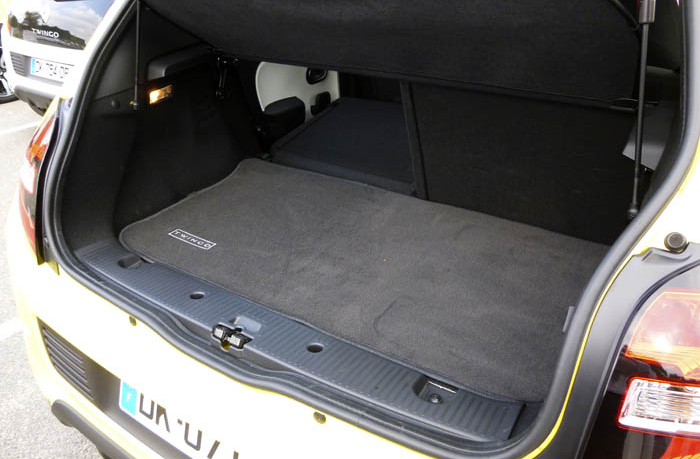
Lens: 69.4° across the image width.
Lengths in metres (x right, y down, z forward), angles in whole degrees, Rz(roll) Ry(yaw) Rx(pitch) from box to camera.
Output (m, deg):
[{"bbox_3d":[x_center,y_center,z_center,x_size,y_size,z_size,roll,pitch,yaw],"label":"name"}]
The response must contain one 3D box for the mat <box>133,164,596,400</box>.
[{"bbox_3d":[0.011,0.036,1.175,1.130,0.020,0.640,16,30,27],"label":"mat"}]

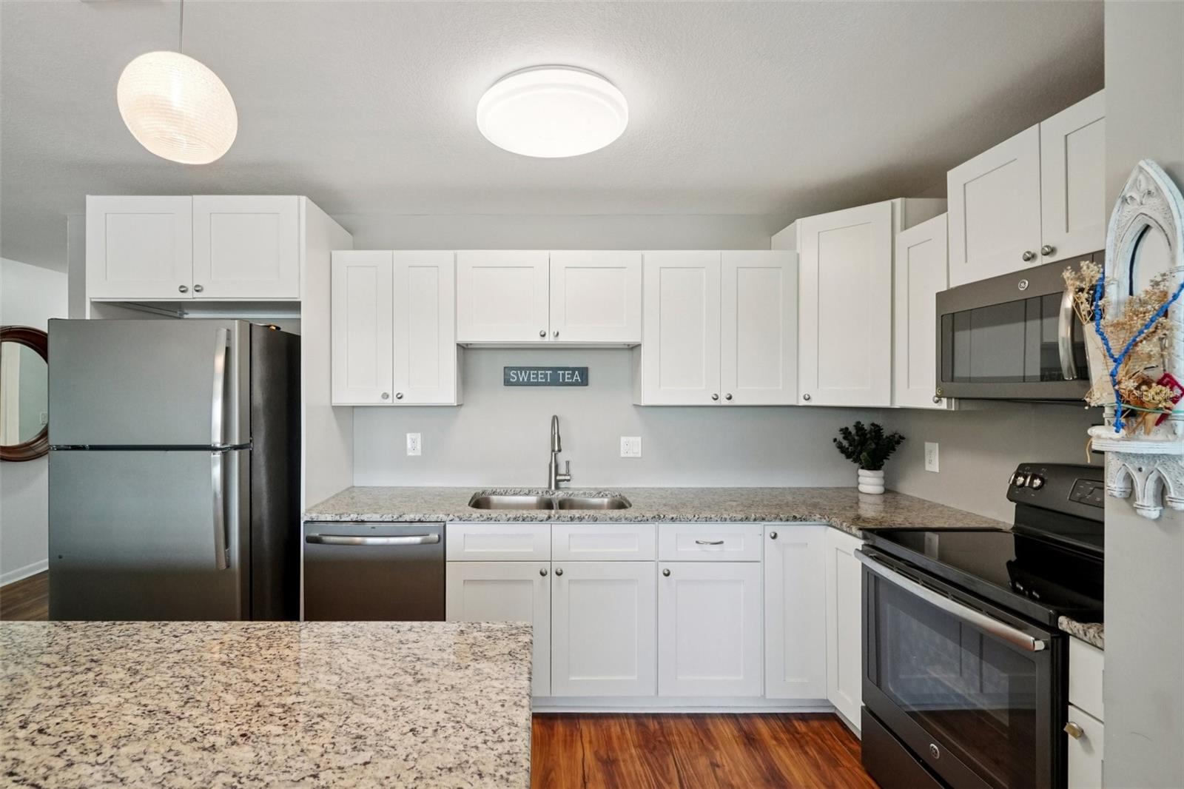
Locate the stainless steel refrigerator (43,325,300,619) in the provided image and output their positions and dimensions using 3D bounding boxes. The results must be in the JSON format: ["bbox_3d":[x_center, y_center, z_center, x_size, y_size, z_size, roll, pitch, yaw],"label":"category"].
[{"bbox_3d":[-1.715,0.567,2.225,0.725,1.705,0.800,0,0,0],"label":"stainless steel refrigerator"}]

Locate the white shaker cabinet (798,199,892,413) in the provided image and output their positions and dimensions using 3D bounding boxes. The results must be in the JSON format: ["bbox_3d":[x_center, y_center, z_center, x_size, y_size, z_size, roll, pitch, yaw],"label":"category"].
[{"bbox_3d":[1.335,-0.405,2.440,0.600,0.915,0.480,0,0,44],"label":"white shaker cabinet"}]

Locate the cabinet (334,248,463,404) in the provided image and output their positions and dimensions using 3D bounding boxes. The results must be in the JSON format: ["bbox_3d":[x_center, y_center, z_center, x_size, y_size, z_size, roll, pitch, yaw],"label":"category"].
[{"bbox_3d":[-0.970,-0.325,2.560,0.615,0.762,0.325,0,0,-3],"label":"cabinet"}]

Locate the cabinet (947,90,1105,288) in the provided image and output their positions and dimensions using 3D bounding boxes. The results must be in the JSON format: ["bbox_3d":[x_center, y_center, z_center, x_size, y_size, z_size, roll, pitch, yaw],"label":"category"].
[{"bbox_3d":[1.565,-0.628,1.555,0.325,0.455,0.745,0,0,-6],"label":"cabinet"}]

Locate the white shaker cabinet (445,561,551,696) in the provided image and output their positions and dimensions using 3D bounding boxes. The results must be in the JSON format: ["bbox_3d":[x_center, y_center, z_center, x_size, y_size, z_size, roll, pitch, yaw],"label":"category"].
[{"bbox_3d":[-0.420,1.000,2.410,0.452,0.585,0.600,0,0,-3],"label":"white shaker cabinet"}]

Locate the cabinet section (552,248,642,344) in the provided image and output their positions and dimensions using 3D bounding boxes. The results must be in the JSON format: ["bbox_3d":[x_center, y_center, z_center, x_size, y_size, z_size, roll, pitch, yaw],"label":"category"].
[{"bbox_3d":[0.012,-0.477,2.562,0.451,0.456,0.290,0,0,-3],"label":"cabinet section"}]

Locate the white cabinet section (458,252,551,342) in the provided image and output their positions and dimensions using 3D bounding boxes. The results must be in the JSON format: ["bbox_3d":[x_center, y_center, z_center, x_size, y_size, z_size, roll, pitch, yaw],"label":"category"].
[{"bbox_3d":[-0.444,-0.477,2.562,0.460,0.456,0.290,0,0,-3],"label":"white cabinet section"}]

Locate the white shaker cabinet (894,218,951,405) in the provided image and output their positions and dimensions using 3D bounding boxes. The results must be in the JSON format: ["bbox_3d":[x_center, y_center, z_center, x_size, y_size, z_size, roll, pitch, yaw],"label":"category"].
[{"bbox_3d":[1.480,-0.324,1.960,0.325,0.762,0.305,0,0,-5],"label":"white shaker cabinet"}]

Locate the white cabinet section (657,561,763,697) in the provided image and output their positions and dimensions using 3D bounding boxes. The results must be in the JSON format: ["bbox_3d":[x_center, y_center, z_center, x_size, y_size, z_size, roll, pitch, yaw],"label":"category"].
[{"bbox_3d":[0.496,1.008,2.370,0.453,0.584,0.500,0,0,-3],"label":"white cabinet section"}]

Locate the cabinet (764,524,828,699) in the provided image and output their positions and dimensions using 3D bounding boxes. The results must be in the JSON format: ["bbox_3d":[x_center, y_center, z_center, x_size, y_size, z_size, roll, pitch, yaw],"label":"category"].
[{"bbox_3d":[0.867,0.938,2.410,0.280,0.765,0.580,0,0,0],"label":"cabinet"}]

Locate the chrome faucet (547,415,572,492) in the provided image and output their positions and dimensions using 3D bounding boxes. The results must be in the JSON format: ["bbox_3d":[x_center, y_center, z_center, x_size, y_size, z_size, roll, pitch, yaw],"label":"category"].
[{"bbox_3d":[-0.175,0.310,2.565,0.125,0.405,0.250,0,0,-8],"label":"chrome faucet"}]

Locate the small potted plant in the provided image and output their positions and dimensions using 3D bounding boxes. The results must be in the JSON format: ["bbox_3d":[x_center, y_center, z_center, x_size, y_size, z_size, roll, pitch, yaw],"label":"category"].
[{"bbox_3d":[1.450,0.328,2.570,0.350,0.380,0.290,0,0,-3],"label":"small potted plant"}]

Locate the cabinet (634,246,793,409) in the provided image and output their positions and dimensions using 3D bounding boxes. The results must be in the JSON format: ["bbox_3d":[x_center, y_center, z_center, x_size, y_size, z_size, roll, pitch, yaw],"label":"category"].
[{"bbox_3d":[0.624,-0.329,2.590,0.768,0.764,0.320,0,0,0],"label":"cabinet"}]

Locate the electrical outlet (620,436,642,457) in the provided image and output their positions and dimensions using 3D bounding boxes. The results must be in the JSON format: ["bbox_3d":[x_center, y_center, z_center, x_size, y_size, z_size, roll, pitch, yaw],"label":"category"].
[{"bbox_3d":[0.219,0.292,2.745,0.115,0.115,0.010,0,0,0],"label":"electrical outlet"}]

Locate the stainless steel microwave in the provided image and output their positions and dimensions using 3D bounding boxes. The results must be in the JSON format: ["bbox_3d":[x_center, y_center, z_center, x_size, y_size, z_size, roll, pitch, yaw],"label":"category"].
[{"bbox_3d":[1.535,-0.196,1.525,0.400,0.415,0.745,0,0,-6],"label":"stainless steel microwave"}]

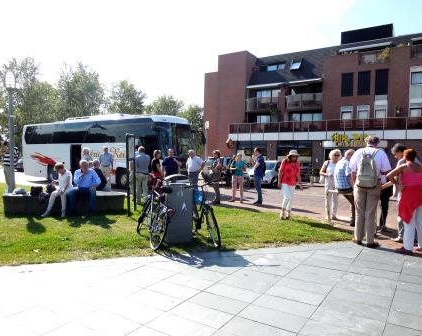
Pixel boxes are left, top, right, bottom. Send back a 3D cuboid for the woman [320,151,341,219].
[{"bbox_3d":[2.777,0.385,7.550,0.500,1.650,0.380,-1,3,-18],"label":"woman"}]

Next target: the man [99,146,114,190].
[{"bbox_3d":[-3.862,0.083,11.900,0.560,1.750,0.360,0,3,-6],"label":"man"}]

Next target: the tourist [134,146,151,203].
[{"bbox_3d":[-2.075,0.217,9.800,0.540,1.740,0.380,0,3,-6],"label":"tourist"}]

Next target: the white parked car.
[{"bbox_3d":[3.452,0.318,18.695,1.690,1.480,3.900,2,2,32],"label":"white parked car"}]

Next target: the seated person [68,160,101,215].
[{"bbox_3d":[-3.061,0.455,7.828,0.620,1.360,0.820,0,2,-9],"label":"seated person"}]

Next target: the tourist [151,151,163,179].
[{"bbox_3d":[-1.621,0.274,9.800,0.380,1.630,0.460,4,5,45],"label":"tourist"}]

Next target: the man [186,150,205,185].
[{"bbox_3d":[-0.545,0.260,10.572,0.550,1.720,0.380,0,2,-18],"label":"man"}]

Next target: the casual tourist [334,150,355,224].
[{"bbox_3d":[2.963,0.412,7.100,0.500,1.660,0.520,-3,5,-45],"label":"casual tourist"}]

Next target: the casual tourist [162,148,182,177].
[{"bbox_3d":[-1.261,0.249,10.200,0.600,1.700,0.400,1,3,11],"label":"casual tourist"}]

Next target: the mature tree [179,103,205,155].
[{"bbox_3d":[-2.987,-5.421,56.333,5.400,10.300,5.400,1,2,0],"label":"mature tree"}]

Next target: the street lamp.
[{"bbox_3d":[-5.578,-0.824,9.039,0.320,3.750,0.320,1,2,0],"label":"street lamp"}]

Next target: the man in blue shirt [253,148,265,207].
[{"bbox_3d":[1.510,0.281,10.171,0.450,1.760,0.500,1,2,-6],"label":"man in blue shirt"}]

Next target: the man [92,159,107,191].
[{"bbox_3d":[-3.043,0.384,8.950,0.700,1.280,0.520,-3,4,-41],"label":"man"}]

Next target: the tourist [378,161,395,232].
[{"bbox_3d":[3.621,0.491,6.724,0.480,1.620,0.500,-1,3,-45],"label":"tourist"}]

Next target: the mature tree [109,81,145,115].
[{"bbox_3d":[-7.743,-4.068,30.000,3.800,8.200,3.800,0,3,0],"label":"mature tree"}]

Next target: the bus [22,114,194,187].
[{"bbox_3d":[-6.181,-0.797,17.819,11.250,3.470,2.550,2,2,32],"label":"bus"}]

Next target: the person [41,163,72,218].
[{"bbox_3d":[-3.598,0.484,7.629,0.520,1.300,0.850,2,2,23],"label":"person"}]

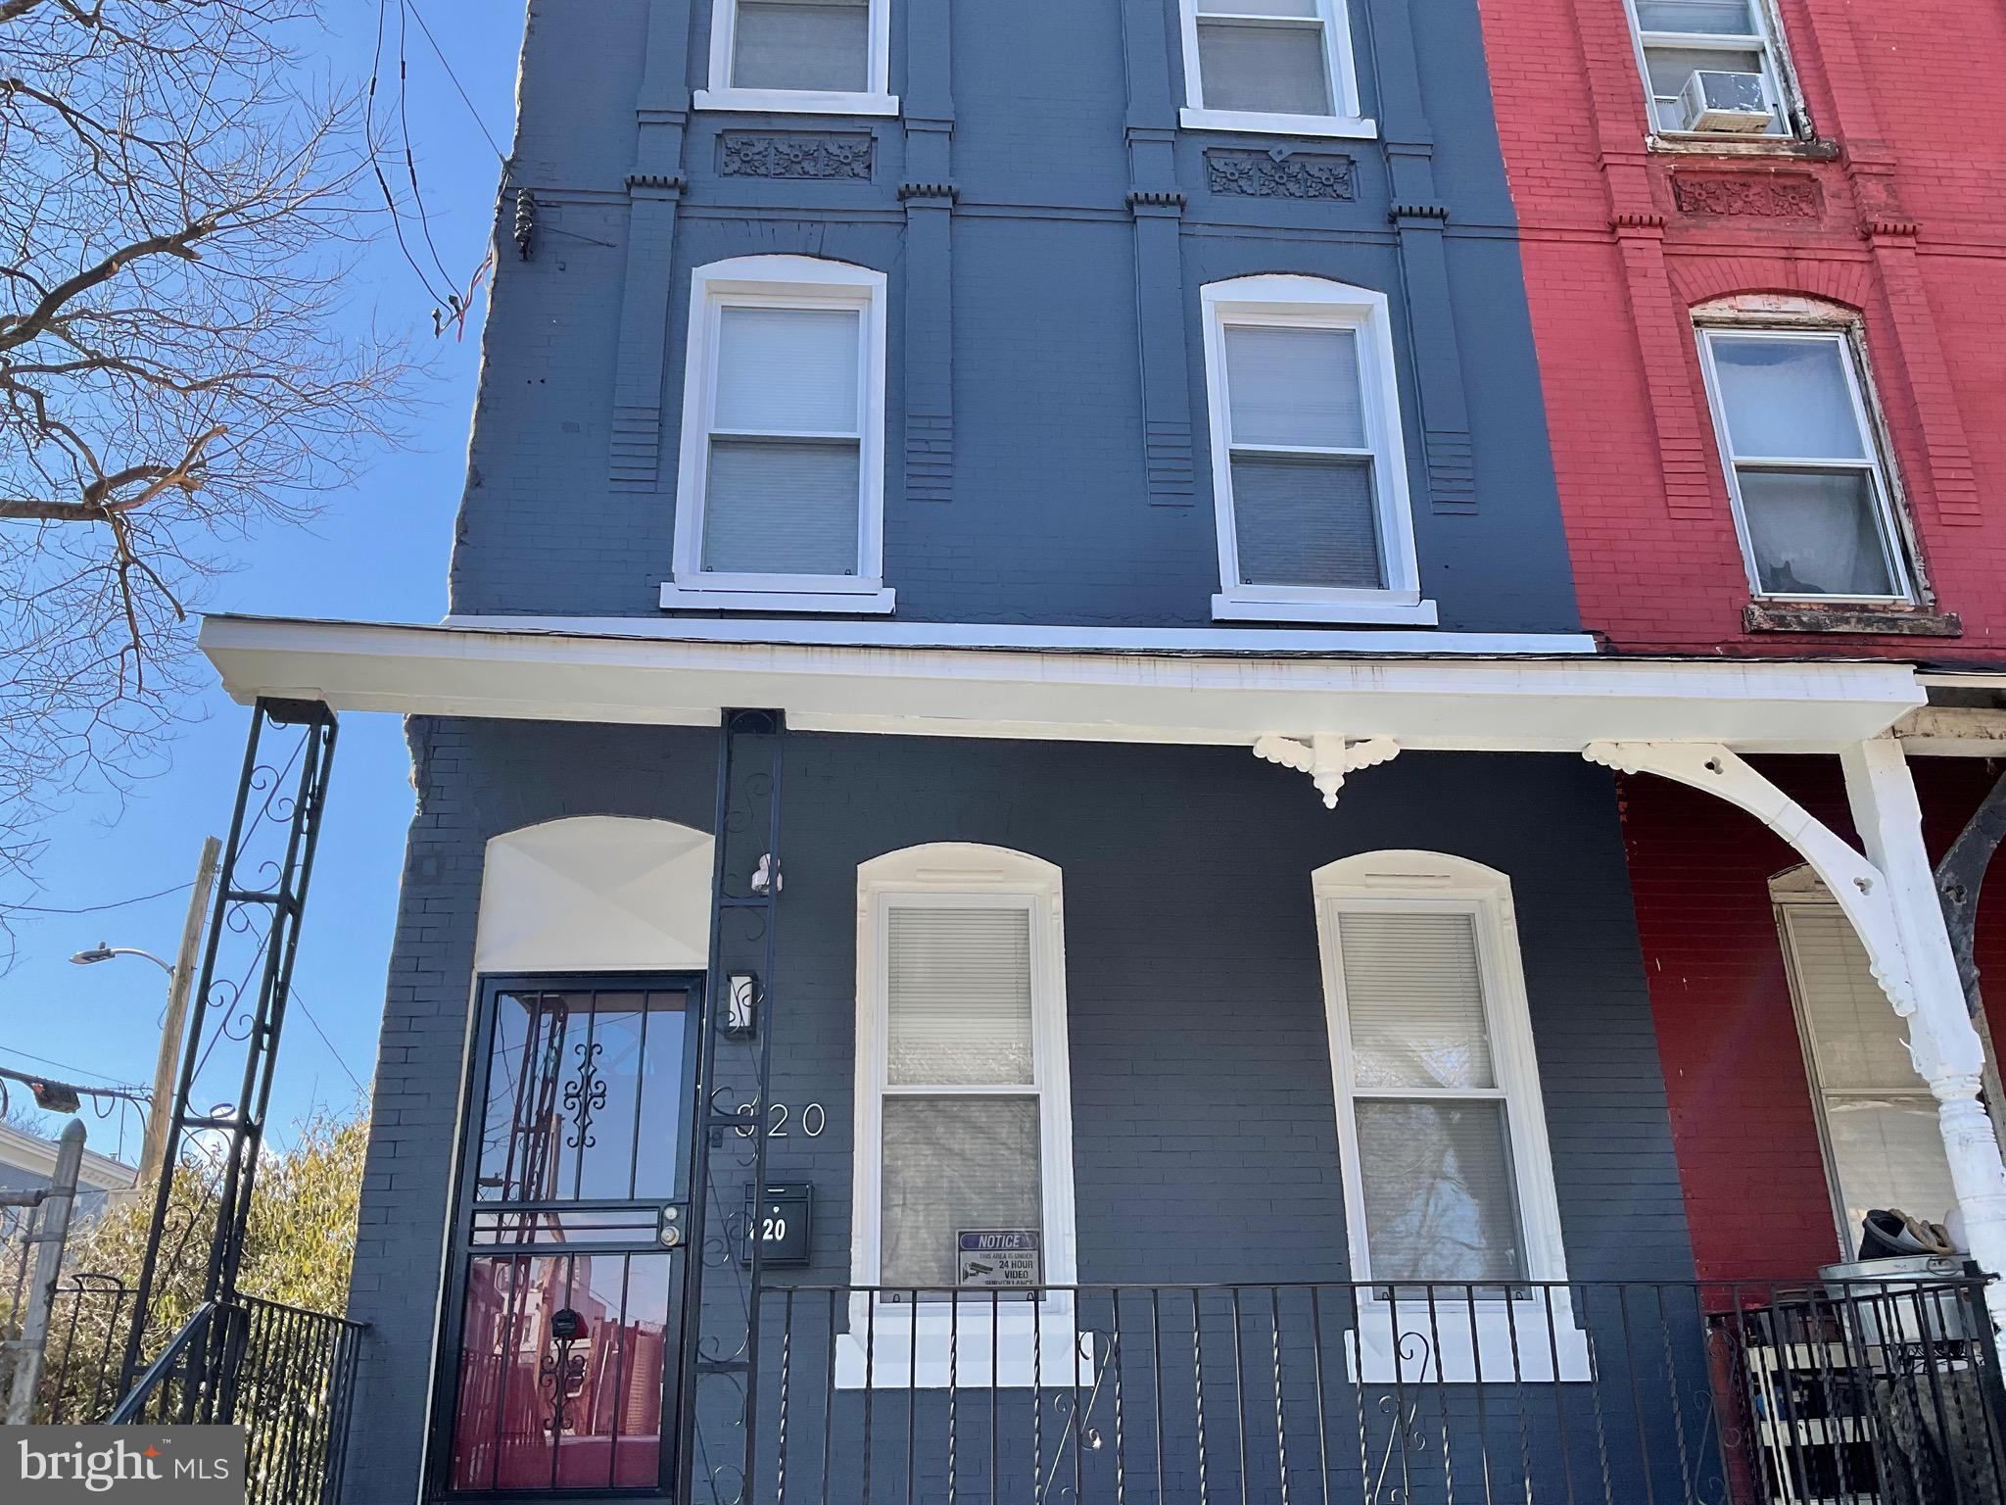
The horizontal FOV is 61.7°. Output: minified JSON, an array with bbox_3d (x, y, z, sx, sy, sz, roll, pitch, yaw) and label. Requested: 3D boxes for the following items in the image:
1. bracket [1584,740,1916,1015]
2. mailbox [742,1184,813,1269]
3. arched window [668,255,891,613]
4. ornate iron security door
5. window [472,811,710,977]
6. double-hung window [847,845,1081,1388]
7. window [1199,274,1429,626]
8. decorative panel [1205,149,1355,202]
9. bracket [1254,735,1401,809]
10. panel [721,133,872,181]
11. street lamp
[{"bbox_3d":[2.455,0.401,5.557,0.970,0.945,0.080,1,-22,-4],"label":"bracket"},{"bbox_3d":[-0.894,1.874,6.683,0.259,0.307,0.110,1,-22,-4],"label":"mailbox"},{"bbox_3d":[-1.060,-1.571,8.174,1.020,2.010,0.150,1,-22,-4],"label":"arched window"},{"bbox_3d":[-1.718,1.891,6.744,0.950,2.040,0.080,1,-22,-4],"label":"ornate iron security door"},{"bbox_3d":[-1.750,0.608,7.272,0.990,0.705,0.100,1,-22,-4],"label":"window"},{"bbox_3d":[-0.166,1.452,7.022,0.925,2.245,0.150,1,-22,-4],"label":"double-hung window"},{"bbox_3d":[1.512,-1.530,8.368,1.020,2.020,0.150,1,-22,-4],"label":"window"},{"bbox_3d":[1.484,-3.062,8.949,0.800,0.313,0.060,1,-22,-4],"label":"decorative panel"},{"bbox_3d":[1.085,0.064,5.582,0.497,0.270,0.100,1,-22,-4],"label":"bracket"},{"bbox_3d":[-1.074,-3.093,8.752,0.787,0.295,0.060,1,-22,-4],"label":"panel"},{"bbox_3d":[-11.139,2.709,21.353,1.680,0.500,0.250,-9,-23,19],"label":"street lamp"}]

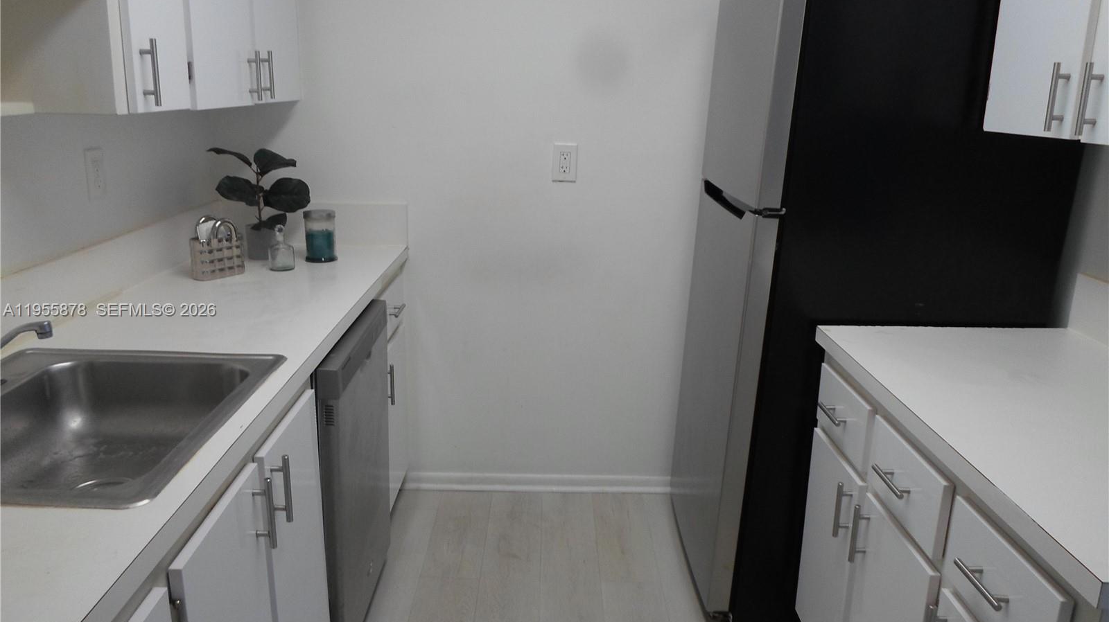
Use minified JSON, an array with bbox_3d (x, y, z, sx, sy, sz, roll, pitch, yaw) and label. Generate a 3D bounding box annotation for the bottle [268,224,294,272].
[{"bbox_3d":[-0.803,-0.190,2.352,0.075,0.130,0.069,-4,17,-18],"label":"bottle"}]

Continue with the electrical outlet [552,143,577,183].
[{"bbox_3d":[0.035,-0.490,2.652,0.079,0.124,0.008,1,16,-1],"label":"electrical outlet"}]

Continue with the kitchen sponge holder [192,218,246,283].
[{"bbox_3d":[-0.947,-0.177,2.245,0.073,0.160,0.124,13,20,37],"label":"kitchen sponge holder"}]

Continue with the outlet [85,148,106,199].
[{"bbox_3d":[-1.133,-0.337,1.978,0.008,0.124,0.081,1,16,-1],"label":"outlet"}]

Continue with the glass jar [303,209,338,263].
[{"bbox_3d":[-0.723,-0.234,2.472,0.102,0.153,0.102,1,16,-1],"label":"glass jar"}]

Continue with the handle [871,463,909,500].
[{"bbox_3d":[0.612,0.309,1.449,0.034,0.011,0.120,1,16,-1],"label":"handle"}]

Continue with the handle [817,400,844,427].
[{"bbox_3d":[0.608,0.225,1.749,0.034,0.011,0.120,1,16,-1],"label":"handle"}]

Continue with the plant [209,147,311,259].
[{"bbox_3d":[-0.909,-0.332,2.465,0.295,0.338,0.234,1,16,-1],"label":"plant"}]

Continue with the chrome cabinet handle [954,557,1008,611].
[{"bbox_3d":[0.615,0.392,1.150,0.034,0.011,0.120,1,16,-1],"label":"chrome cabinet handle"}]

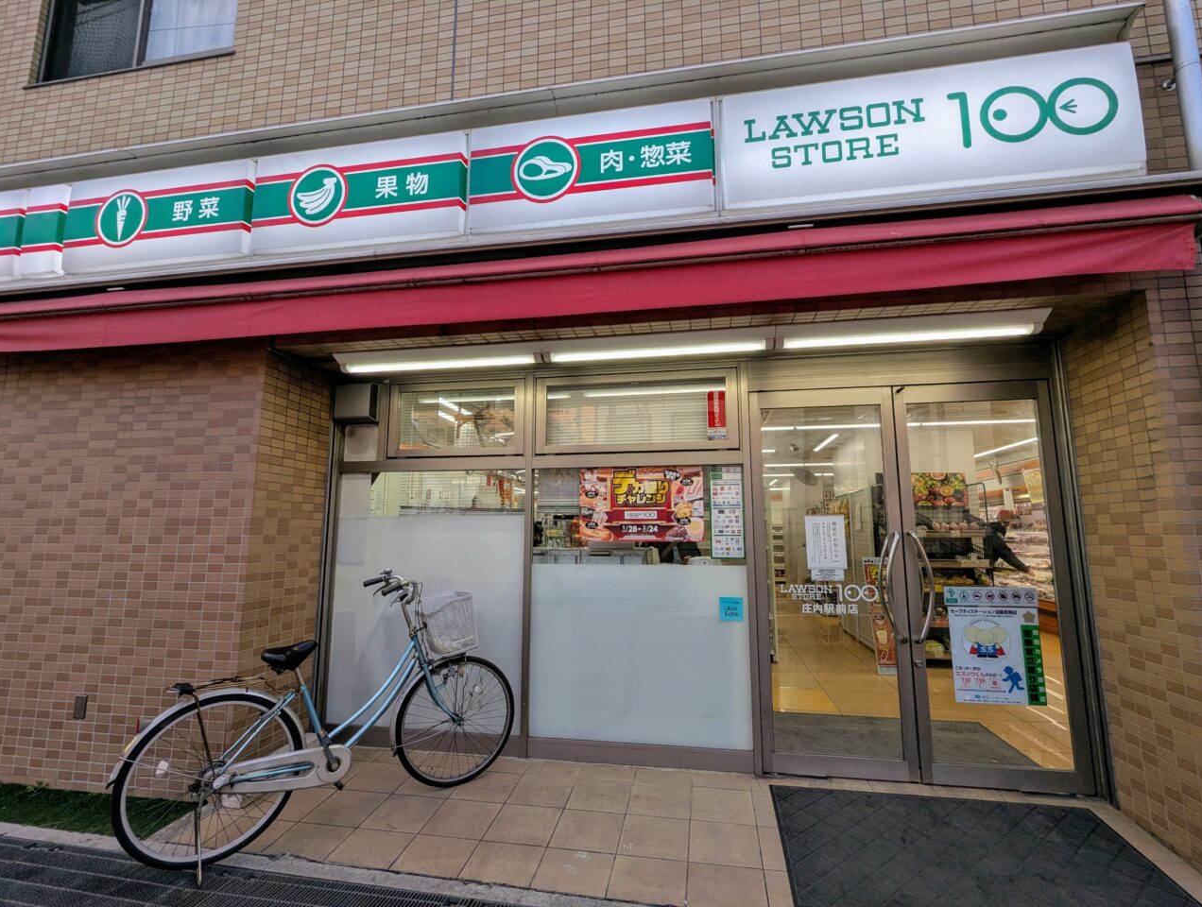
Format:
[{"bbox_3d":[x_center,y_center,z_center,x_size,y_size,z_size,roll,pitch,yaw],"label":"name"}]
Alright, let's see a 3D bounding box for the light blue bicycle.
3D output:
[{"bbox_3d":[-1.175,1.153,2.694,1.800,1.120,0.580,6,-10,-40],"label":"light blue bicycle"}]

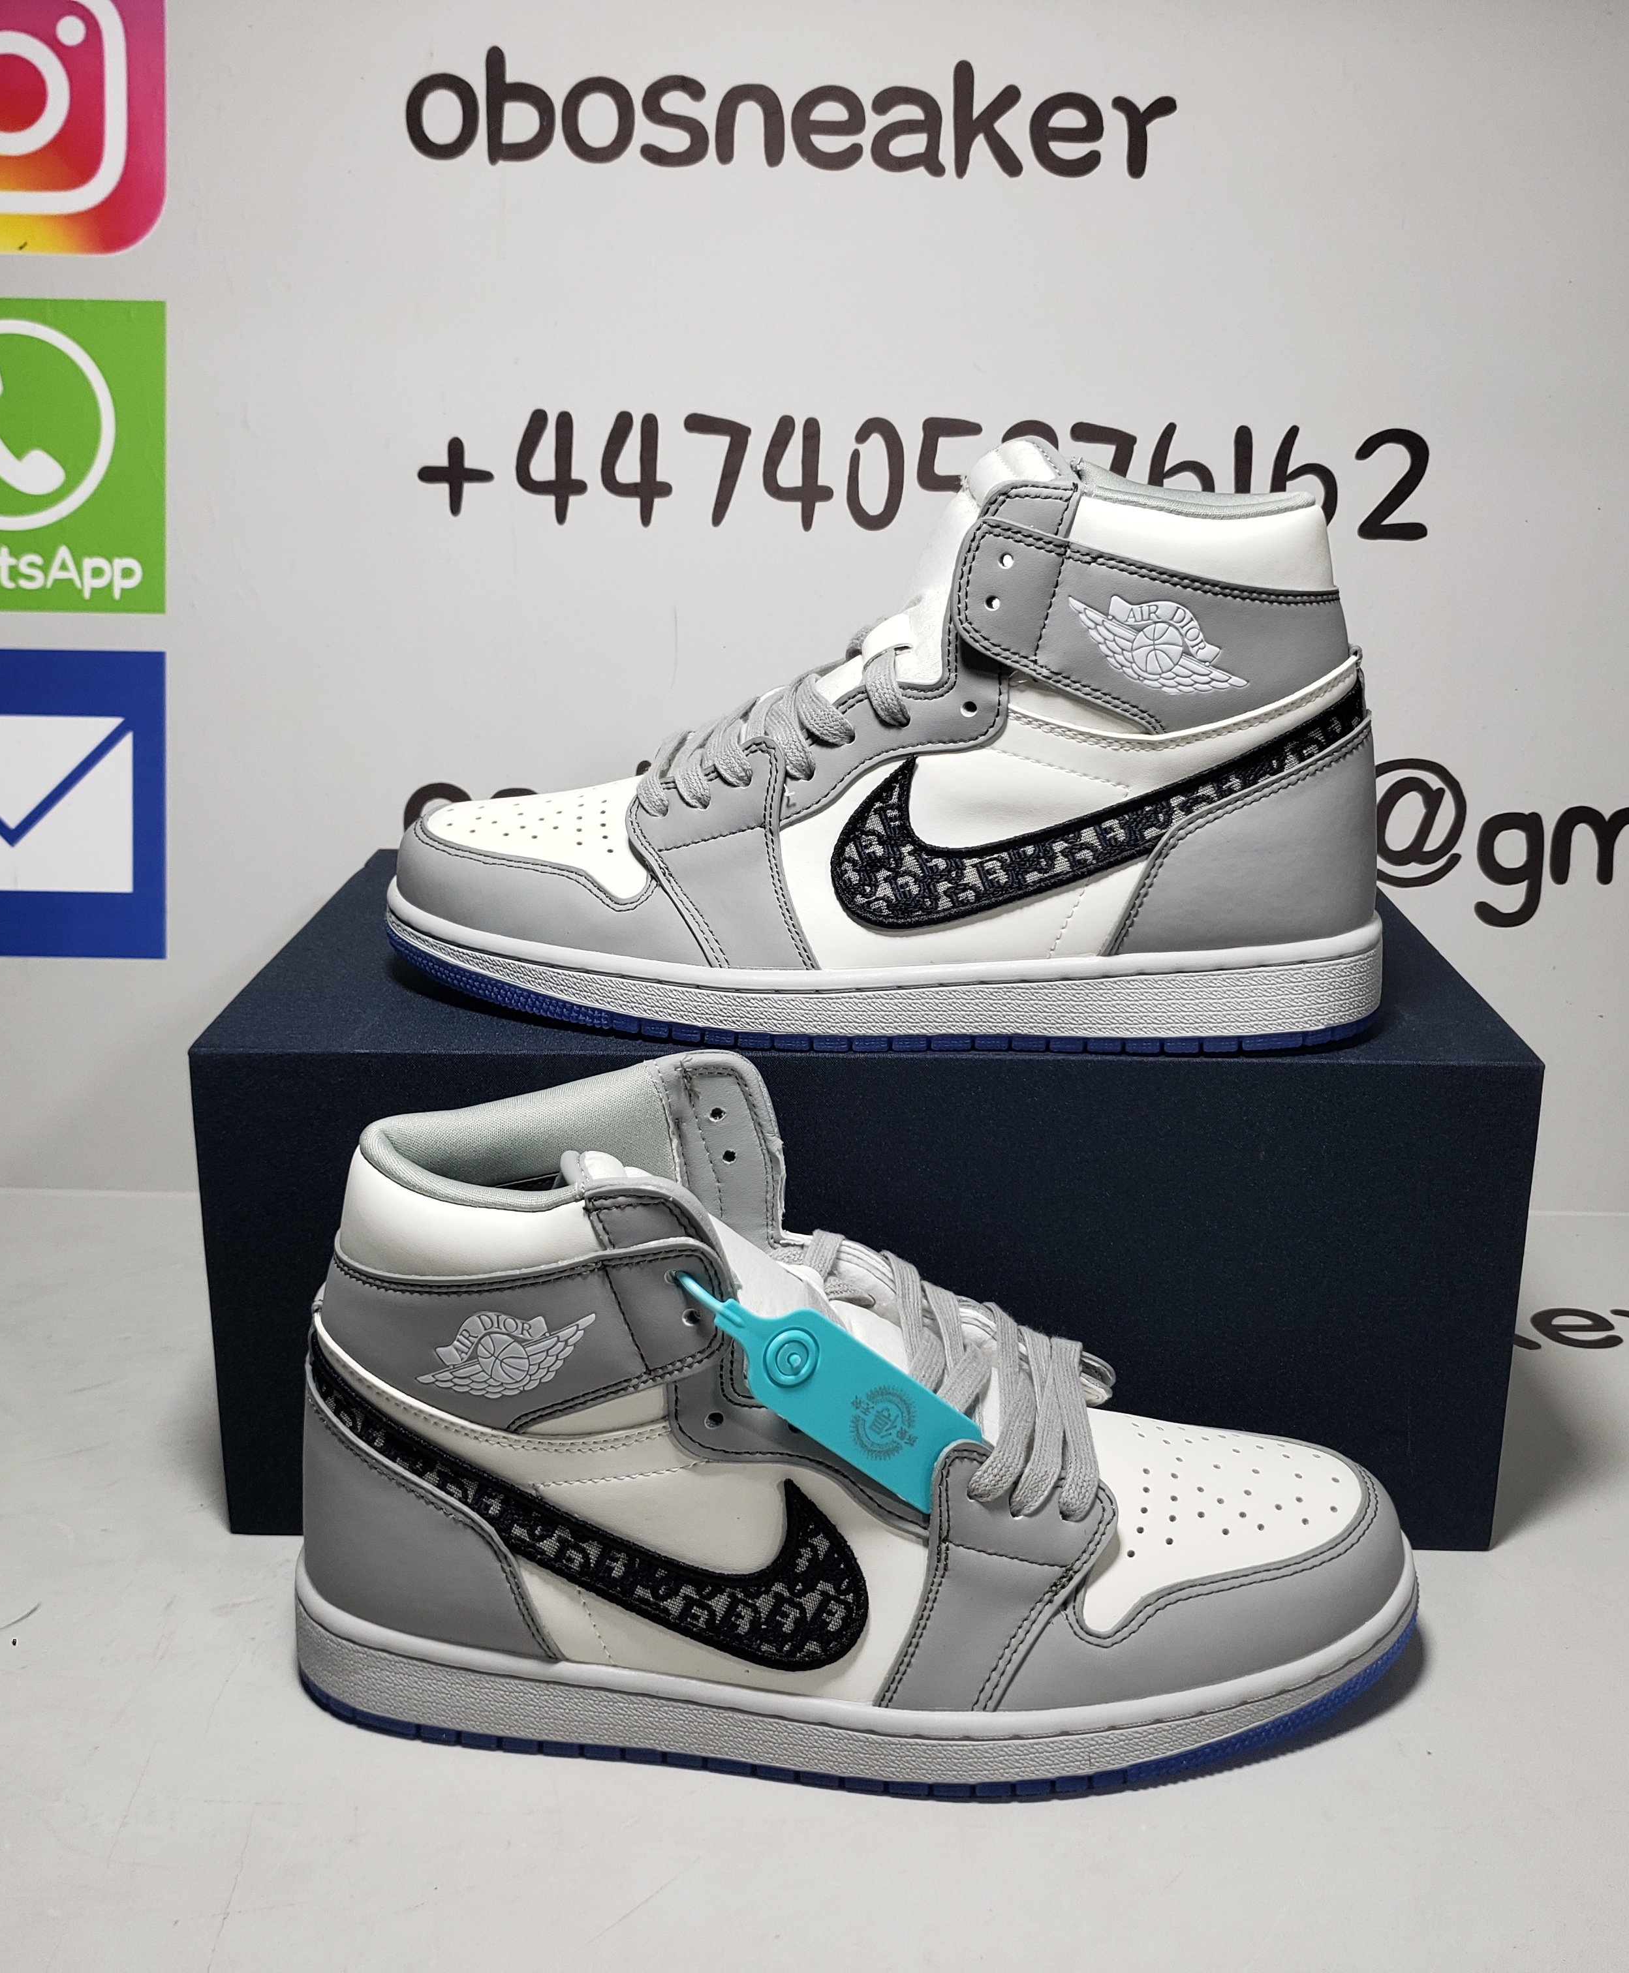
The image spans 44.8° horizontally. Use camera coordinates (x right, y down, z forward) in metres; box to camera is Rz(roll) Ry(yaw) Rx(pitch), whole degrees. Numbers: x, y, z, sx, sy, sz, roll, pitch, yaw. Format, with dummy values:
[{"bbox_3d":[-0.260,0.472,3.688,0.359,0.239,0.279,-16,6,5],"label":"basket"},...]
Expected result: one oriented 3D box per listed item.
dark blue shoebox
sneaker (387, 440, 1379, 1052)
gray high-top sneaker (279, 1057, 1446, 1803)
[{"bbox_3d":[0.015,0.056,0.658,0.363,0.149,0.227,0,18,1],"label":"dark blue shoebox"},{"bbox_3d":[0.014,-0.072,0.554,0.290,0.158,0.107,2,18,7],"label":"sneaker"},{"bbox_3d":[0.012,0.103,0.496,0.291,0.159,0.108,1,18,2],"label":"gray high-top sneaker"}]

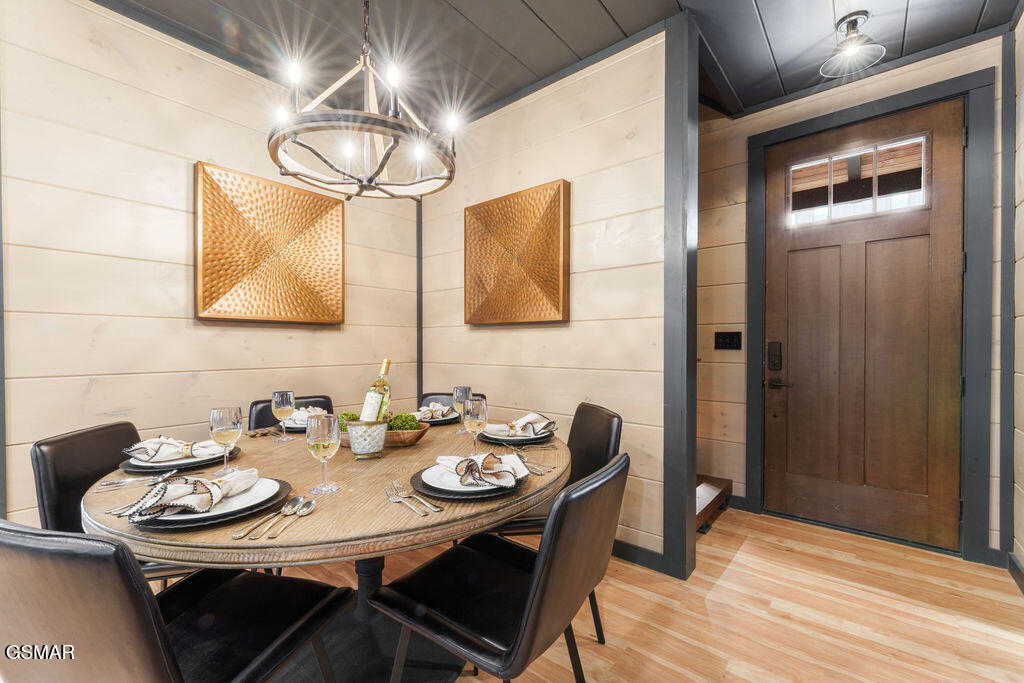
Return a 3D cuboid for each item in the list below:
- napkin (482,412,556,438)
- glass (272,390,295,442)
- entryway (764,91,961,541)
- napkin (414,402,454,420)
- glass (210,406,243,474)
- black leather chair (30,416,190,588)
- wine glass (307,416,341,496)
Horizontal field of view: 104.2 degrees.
[{"bbox_3d":[0.035,0.344,1.661,0.300,0.075,0.170,0,0,-8],"label":"napkin"},{"bbox_3d":[-0.891,0.291,1.556,0.081,0.188,0.081,0,0,0],"label":"glass"},{"bbox_3d":[2.066,-0.080,2.416,0.910,2.450,0.060,0,0,39],"label":"entryway"},{"bbox_3d":[-0.385,0.337,1.970,0.135,0.058,0.220,0,0,45],"label":"napkin"},{"bbox_3d":[-0.840,0.291,1.172,0.081,0.188,0.081,0,0,0],"label":"glass"},{"bbox_3d":[-1.265,0.738,1.495,0.560,0.815,0.460,0,0,-6],"label":"black leather chair"},{"bbox_3d":[-0.492,0.291,1.045,0.081,0.188,0.081,0,0,0],"label":"wine glass"}]

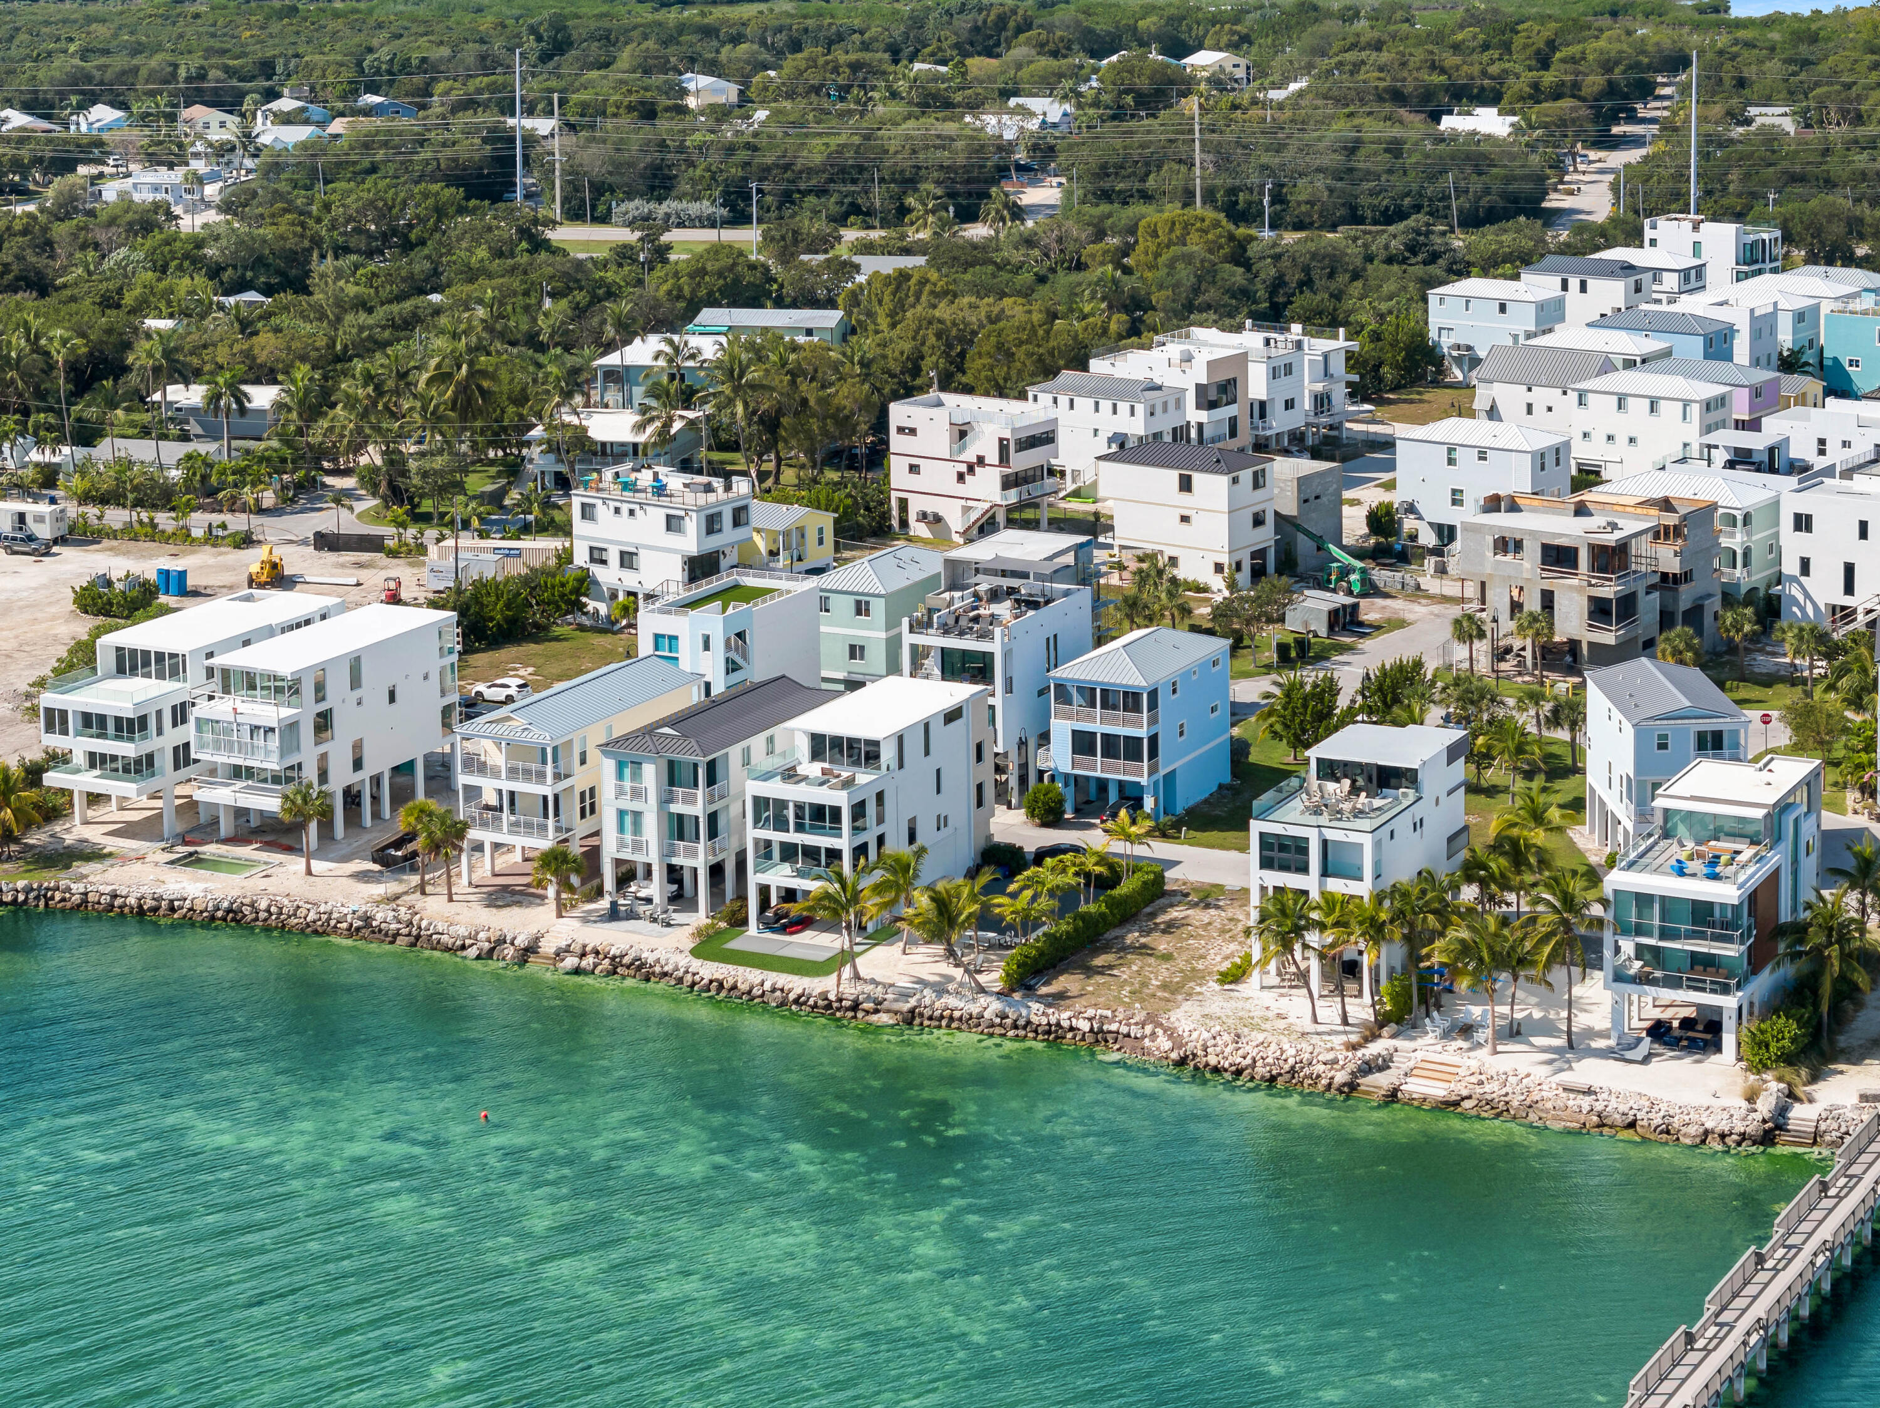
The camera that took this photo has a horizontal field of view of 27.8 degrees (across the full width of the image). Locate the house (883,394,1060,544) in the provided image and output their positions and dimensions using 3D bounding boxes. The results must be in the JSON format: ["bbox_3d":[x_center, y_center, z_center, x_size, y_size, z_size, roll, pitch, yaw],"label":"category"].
[{"bbox_3d":[3.180,-21.297,344.001,13.640,11.768,7.312,10,18,36],"label":"house"}]

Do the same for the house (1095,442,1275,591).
[{"bbox_3d":[20.930,-16.490,324.500,13.020,11.330,7.850,9,17,32],"label":"house"}]

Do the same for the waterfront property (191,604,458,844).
[{"bbox_3d":[-39.620,1.680,247.370,6.970,11.800,19.690,6,15,26],"label":"waterfront property"}]

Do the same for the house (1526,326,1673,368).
[{"bbox_3d":[65.300,-32.110,381.150,13.660,10.750,6.660,9,17,34],"label":"house"}]

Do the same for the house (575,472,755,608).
[{"bbox_3d":[-22.898,-13.102,314.817,13.747,11.800,7.017,10,17,36],"label":"house"}]

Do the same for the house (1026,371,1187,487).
[{"bbox_3d":[16.009,-25.970,363.156,13.614,10.979,7.415,10,18,36],"label":"house"}]

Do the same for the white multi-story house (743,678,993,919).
[{"bbox_3d":[-4.134,6.439,234.701,7.050,11.770,18.278,6,16,27],"label":"white multi-story house"}]

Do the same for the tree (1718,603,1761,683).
[{"bbox_3d":[60.306,-4.592,286.853,3.200,6.260,3.200,-1,14,0],"label":"tree"}]

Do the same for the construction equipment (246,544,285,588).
[{"bbox_3d":[-57.520,-12.140,324.600,2.500,3.570,5.000,-1,14,-3],"label":"construction equipment"}]

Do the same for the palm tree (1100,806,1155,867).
[{"bbox_3d":[11.390,8.730,230.410,3.300,4.810,3.300,-1,14,0],"label":"palm tree"}]

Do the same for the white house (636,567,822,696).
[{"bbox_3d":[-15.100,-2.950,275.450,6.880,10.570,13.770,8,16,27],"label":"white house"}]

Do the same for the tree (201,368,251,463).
[{"bbox_3d":[-71.888,-28.833,382.750,5.194,10.184,5.194,-1,14,0],"label":"tree"}]

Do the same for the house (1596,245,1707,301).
[{"bbox_3d":[83.538,-48.101,449.050,12.109,11.071,7.457,10,17,36],"label":"house"}]

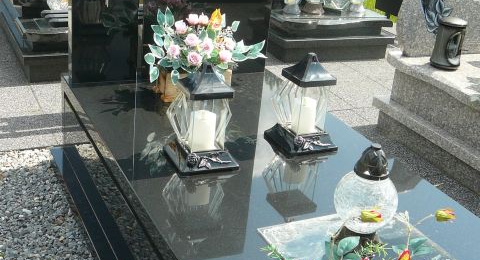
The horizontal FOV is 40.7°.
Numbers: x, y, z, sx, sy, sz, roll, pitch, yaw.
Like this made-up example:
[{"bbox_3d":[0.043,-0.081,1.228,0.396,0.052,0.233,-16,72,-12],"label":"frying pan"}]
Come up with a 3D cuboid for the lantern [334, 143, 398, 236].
[{"bbox_3d":[0.327,0.163,1.660,0.164,0.279,0.164,-6,26,-25],"label":"lantern"}]

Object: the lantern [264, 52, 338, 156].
[{"bbox_3d":[0.232,-0.107,2.269,0.205,0.331,0.205,-6,25,-25],"label":"lantern"}]

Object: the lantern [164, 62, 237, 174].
[{"bbox_3d":[-0.114,-0.059,2.079,0.205,0.329,0.205,-6,25,-25],"label":"lantern"}]

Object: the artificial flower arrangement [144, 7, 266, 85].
[{"bbox_3d":[-0.137,-0.341,2.659,0.530,0.344,0.316,-6,25,-25],"label":"artificial flower arrangement"}]

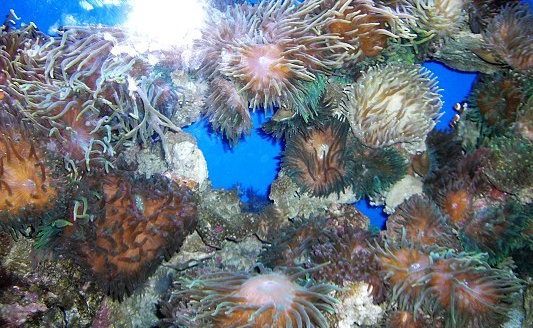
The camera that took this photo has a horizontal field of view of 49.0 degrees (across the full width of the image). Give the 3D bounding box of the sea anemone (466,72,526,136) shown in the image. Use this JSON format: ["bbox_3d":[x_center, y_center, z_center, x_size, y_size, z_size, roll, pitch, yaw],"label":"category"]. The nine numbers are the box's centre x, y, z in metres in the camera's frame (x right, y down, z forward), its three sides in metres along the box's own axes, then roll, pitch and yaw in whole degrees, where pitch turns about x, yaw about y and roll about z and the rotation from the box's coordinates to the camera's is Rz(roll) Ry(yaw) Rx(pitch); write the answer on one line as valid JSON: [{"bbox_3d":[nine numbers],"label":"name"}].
[{"bbox_3d":[0.570,-0.147,1.450,0.143,0.151,0.120,5,14,19],"label":"sea anemone"}]

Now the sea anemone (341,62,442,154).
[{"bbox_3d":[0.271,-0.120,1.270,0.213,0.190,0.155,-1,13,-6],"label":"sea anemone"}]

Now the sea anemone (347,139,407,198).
[{"bbox_3d":[0.248,0.010,1.320,0.130,0.129,0.110,-4,14,-17],"label":"sea anemone"}]

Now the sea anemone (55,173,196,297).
[{"bbox_3d":[-0.264,0.139,1.120,0.257,0.233,0.180,-3,13,-11],"label":"sea anemone"}]

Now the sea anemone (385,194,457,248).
[{"bbox_3d":[0.326,0.124,1.240,0.146,0.113,0.120,0,13,0],"label":"sea anemone"}]

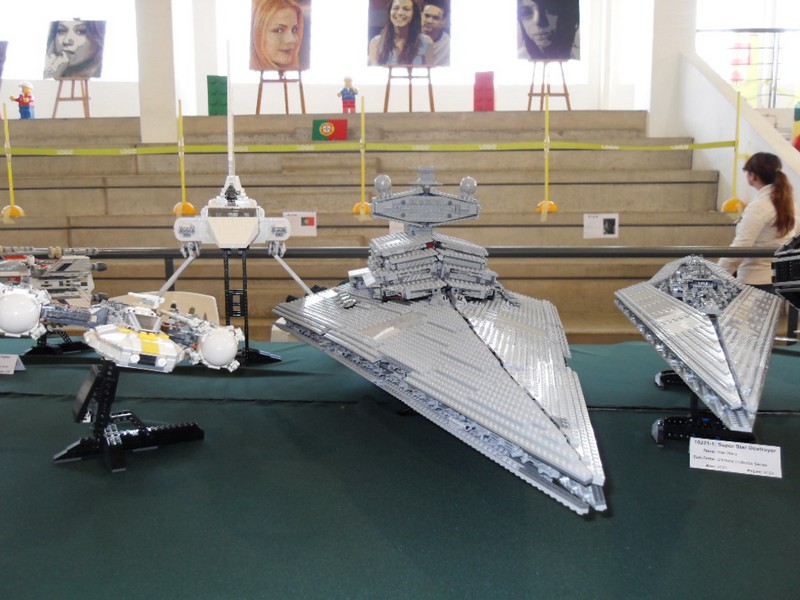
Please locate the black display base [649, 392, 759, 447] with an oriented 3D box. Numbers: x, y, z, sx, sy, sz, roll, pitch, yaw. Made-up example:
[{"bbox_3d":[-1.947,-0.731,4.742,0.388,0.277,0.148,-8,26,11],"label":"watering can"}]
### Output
[{"bbox_3d":[0.427,0.175,0.913,0.132,0.062,0.065,3,7,22],"label":"black display base"}]

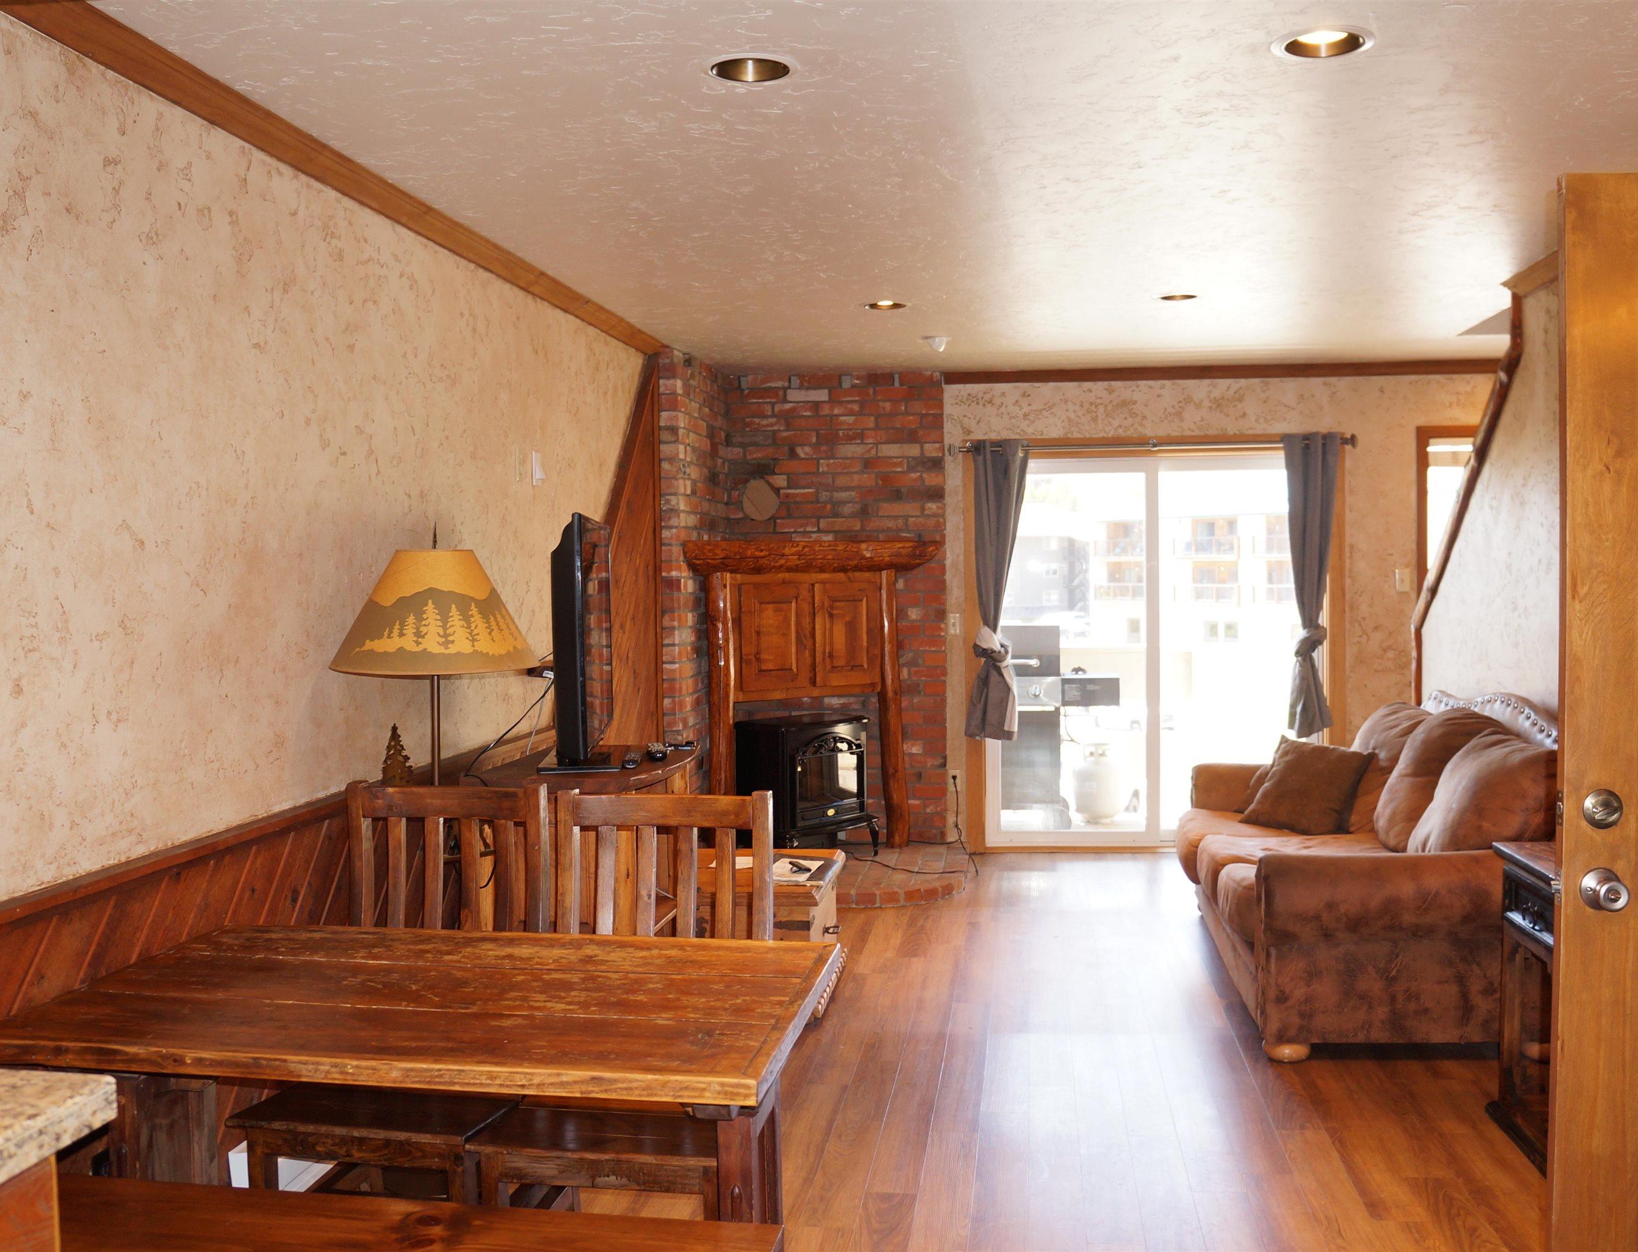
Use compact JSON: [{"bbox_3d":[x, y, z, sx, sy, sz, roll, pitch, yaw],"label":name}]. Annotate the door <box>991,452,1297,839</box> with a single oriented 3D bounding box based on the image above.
[{"bbox_3d":[1.669,0.138,7.284,1.669,1.971,0.100,-1,2,3],"label":"door"}]

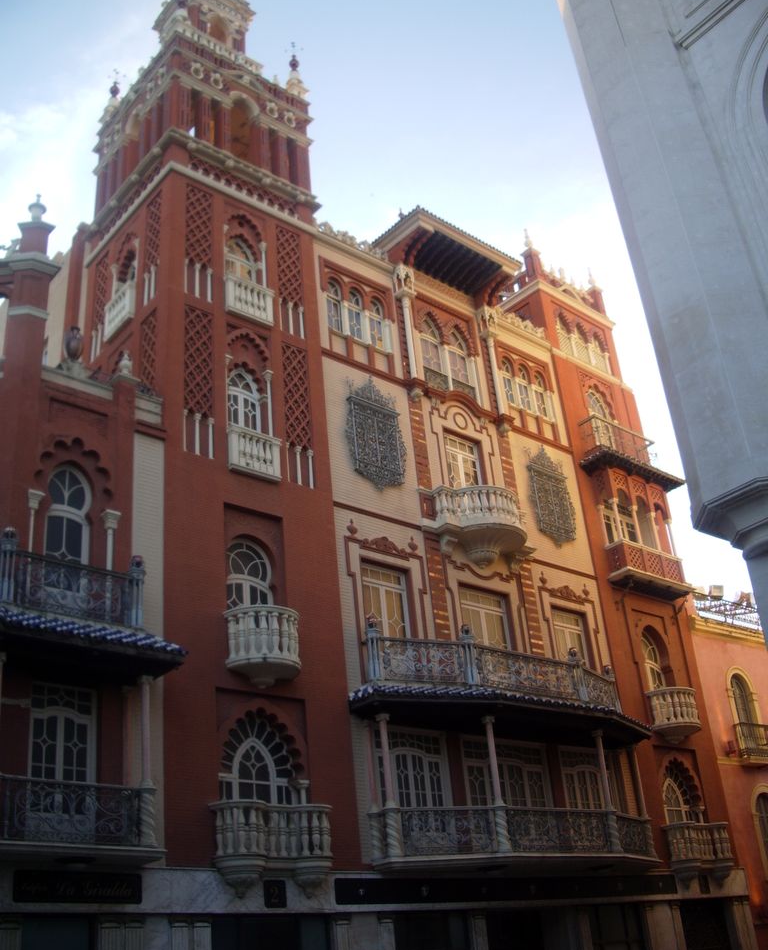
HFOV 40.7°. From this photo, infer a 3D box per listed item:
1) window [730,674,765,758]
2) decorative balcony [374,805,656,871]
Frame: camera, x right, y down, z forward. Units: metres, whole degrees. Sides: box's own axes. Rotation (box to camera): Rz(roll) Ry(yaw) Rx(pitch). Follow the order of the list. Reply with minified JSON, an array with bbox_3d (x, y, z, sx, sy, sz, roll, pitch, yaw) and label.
[{"bbox_3d":[11.111,7.380,31.829,1.300,2.630,0.300,18,-35,-38],"label":"window"},{"bbox_3d":[3.644,8.329,23.681,8.960,1.201,1.527,18,-35,-39],"label":"decorative balcony"}]

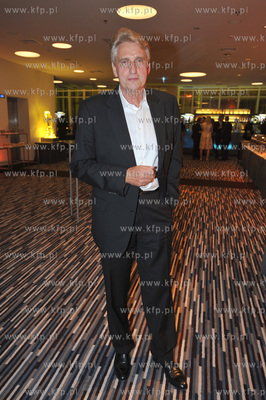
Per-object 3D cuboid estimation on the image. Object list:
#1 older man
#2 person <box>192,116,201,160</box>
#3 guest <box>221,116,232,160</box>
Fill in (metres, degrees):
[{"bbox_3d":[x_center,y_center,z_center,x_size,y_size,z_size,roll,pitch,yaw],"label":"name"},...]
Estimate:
[{"bbox_3d":[-0.021,0.100,1.629,0.600,1.820,0.450,-3,14,-15],"label":"older man"},{"bbox_3d":[2.690,-2.557,13.004,0.380,1.720,0.500,-5,15,-24],"label":"person"},{"bbox_3d":[3.906,-2.540,12.901,0.520,1.770,0.360,-2,14,-10],"label":"guest"}]

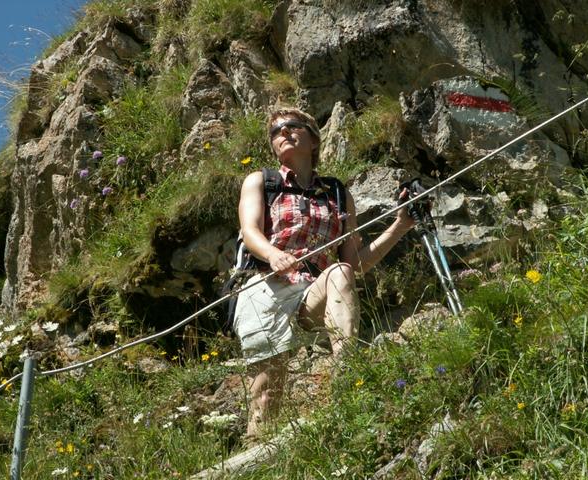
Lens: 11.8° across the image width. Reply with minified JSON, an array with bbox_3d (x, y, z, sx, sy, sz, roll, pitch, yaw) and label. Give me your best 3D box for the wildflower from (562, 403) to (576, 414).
[{"bbox_3d":[0.958,0.586,9.900,0.046,0.040,0.040,0,-13,0],"label":"wildflower"}]

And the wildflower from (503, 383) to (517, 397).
[{"bbox_3d":[0.757,0.525,10.000,0.047,0.045,0.040,0,-13,0],"label":"wildflower"}]

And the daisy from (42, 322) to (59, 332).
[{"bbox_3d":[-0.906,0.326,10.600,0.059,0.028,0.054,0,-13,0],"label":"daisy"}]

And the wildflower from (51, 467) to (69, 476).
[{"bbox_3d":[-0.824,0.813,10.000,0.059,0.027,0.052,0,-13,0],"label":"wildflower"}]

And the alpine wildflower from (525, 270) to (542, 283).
[{"bbox_3d":[0.858,0.131,10.200,0.056,0.042,0.045,0,-13,0],"label":"alpine wildflower"}]

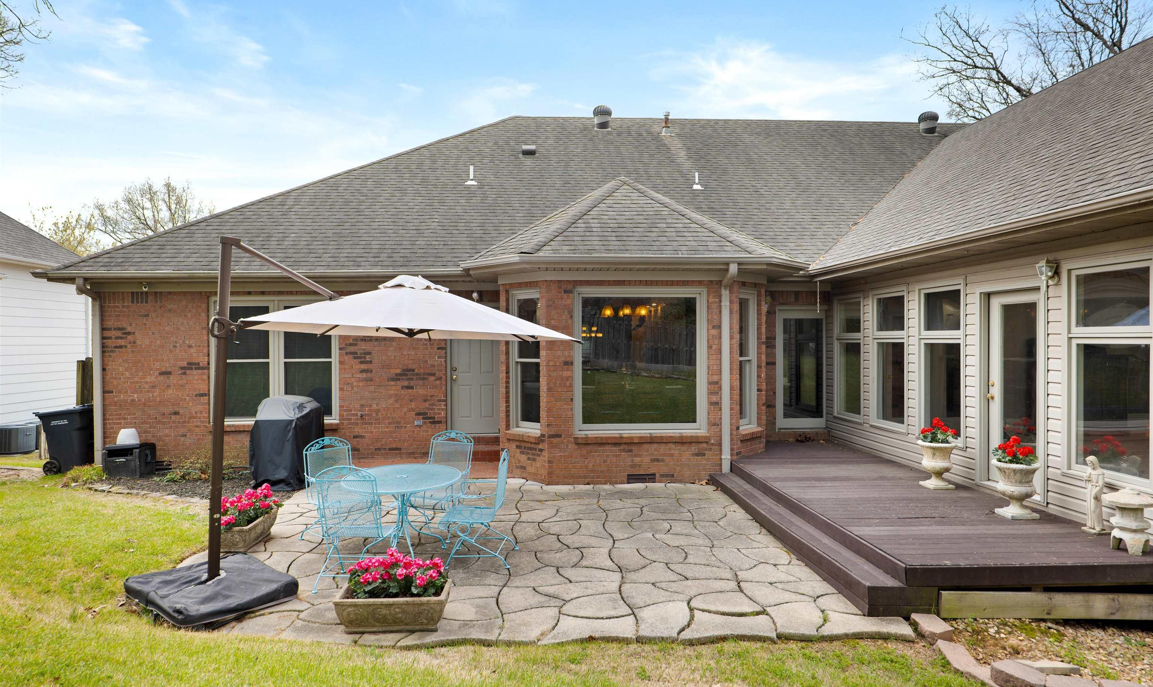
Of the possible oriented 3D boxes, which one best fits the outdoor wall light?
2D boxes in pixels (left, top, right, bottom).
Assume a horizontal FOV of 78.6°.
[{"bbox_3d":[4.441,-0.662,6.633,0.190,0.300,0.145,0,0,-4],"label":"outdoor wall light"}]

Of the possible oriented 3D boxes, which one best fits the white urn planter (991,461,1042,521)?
[{"bbox_3d":[4.130,1.369,6.610,0.400,0.485,0.400,0,0,-4],"label":"white urn planter"}]

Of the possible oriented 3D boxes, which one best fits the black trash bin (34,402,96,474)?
[{"bbox_3d":[-8.310,1.565,11.570,0.800,1.070,0.650,0,0,-8],"label":"black trash bin"}]

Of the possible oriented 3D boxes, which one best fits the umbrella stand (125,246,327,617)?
[{"bbox_3d":[-2.790,0.560,5.690,1.300,2.820,1.000,0,0,-42],"label":"umbrella stand"}]

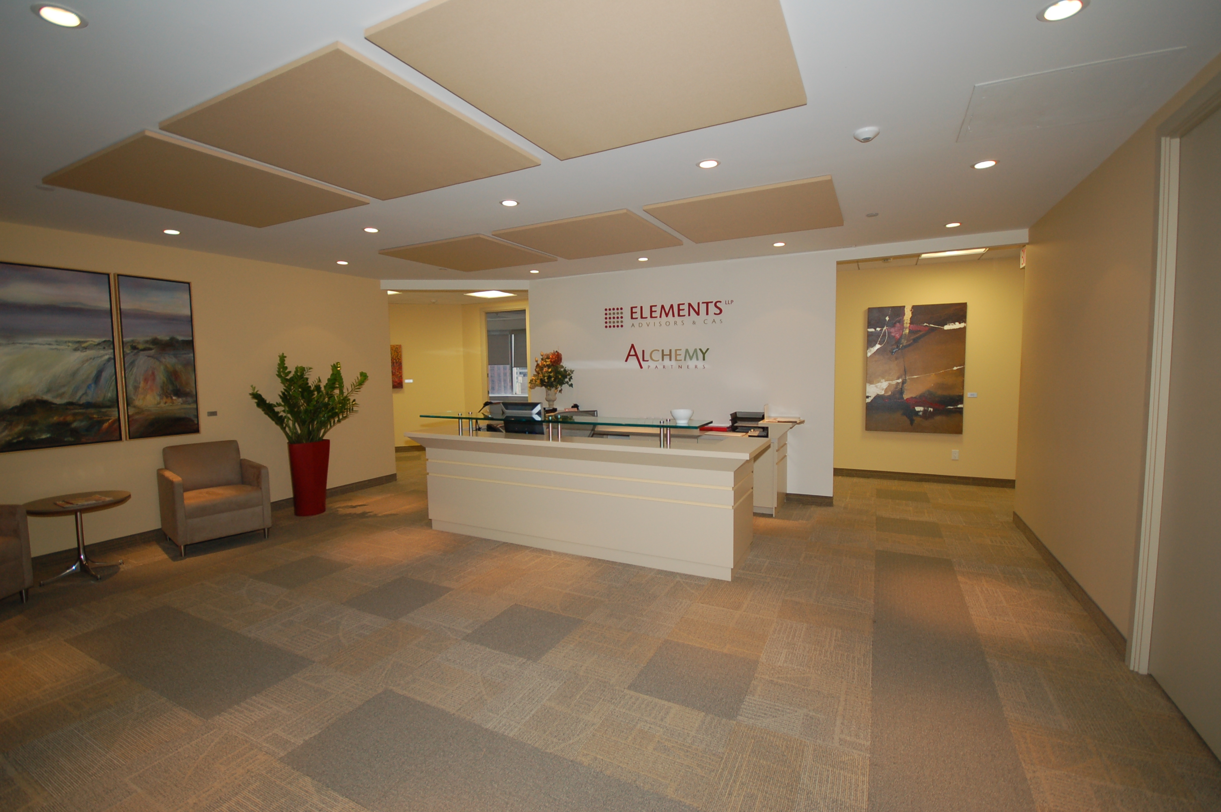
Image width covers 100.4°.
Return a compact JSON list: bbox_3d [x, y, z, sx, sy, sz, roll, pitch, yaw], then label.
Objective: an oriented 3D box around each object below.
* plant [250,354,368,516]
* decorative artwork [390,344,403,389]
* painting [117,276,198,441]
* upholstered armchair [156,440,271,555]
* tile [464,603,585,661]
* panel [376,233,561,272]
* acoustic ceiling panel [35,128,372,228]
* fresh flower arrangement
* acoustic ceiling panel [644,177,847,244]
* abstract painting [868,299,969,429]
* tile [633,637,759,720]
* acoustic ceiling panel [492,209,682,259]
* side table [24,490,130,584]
[{"bbox_3d":[-3.212,0.298,5.503,0.920,1.720,1.080,1,5,28],"label":"plant"},{"bbox_3d":[-3.831,-0.672,8.799,0.420,0.762,0.040,-2,5,-9],"label":"decorative artwork"},{"bbox_3d":[-4.145,-0.436,4.669,0.050,1.450,0.540,1,5,28],"label":"painting"},{"bbox_3d":[-3.624,0.806,4.659,0.700,0.850,0.680,3,6,40],"label":"upholstered armchair"},{"bbox_3d":[-0.490,1.298,2.939,0.500,0.008,0.500,1,6,27],"label":"tile"},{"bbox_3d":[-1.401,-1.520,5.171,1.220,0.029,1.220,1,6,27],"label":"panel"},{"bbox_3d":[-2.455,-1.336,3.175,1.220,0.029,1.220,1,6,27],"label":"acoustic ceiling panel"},{"bbox_3d":[-0.727,-0.425,6.200,0.480,0.510,0.450,-1,5,0],"label":"fresh flower arrangement"},{"bbox_3d":[1.062,-1.447,3.864,1.220,0.035,1.200,1,5,28],"label":"acoustic ceiling panel"},{"bbox_3d":[3.804,-0.456,6.367,1.050,1.585,0.040,1,5,28],"label":"abstract painting"},{"bbox_3d":[0.424,1.318,2.489,0.500,0.008,0.500,1,6,27],"label":"tile"},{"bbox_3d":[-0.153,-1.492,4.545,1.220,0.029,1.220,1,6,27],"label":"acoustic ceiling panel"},{"bbox_3d":[-4.056,1.007,3.902,0.600,0.585,0.600,1,5,28],"label":"side table"}]

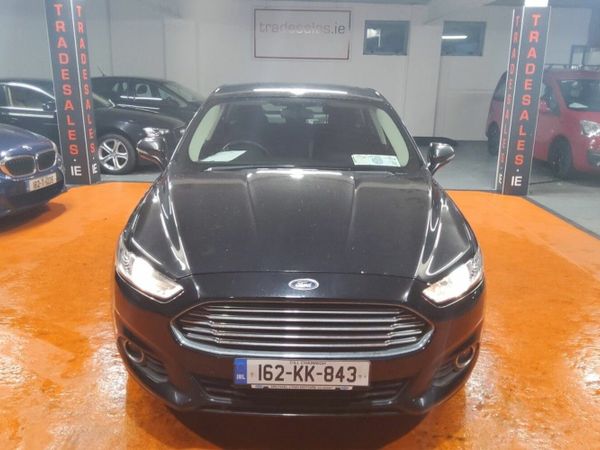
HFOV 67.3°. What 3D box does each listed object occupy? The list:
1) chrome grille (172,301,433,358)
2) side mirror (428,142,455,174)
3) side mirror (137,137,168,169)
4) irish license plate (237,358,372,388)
[{"bbox_3d":[0.015,0.390,1.761,1.030,0.205,0.175,0,18,-1],"label":"chrome grille"},{"bbox_3d":[0.951,-0.447,3.030,0.195,0.195,0.150,0,18,-1],"label":"side mirror"},{"bbox_3d":[-0.992,-0.487,3.030,0.210,0.195,0.150,0,18,-1],"label":"side mirror"},{"bbox_3d":[0.010,0.568,1.733,0.520,0.113,0.020,0,18,-1],"label":"irish license plate"}]

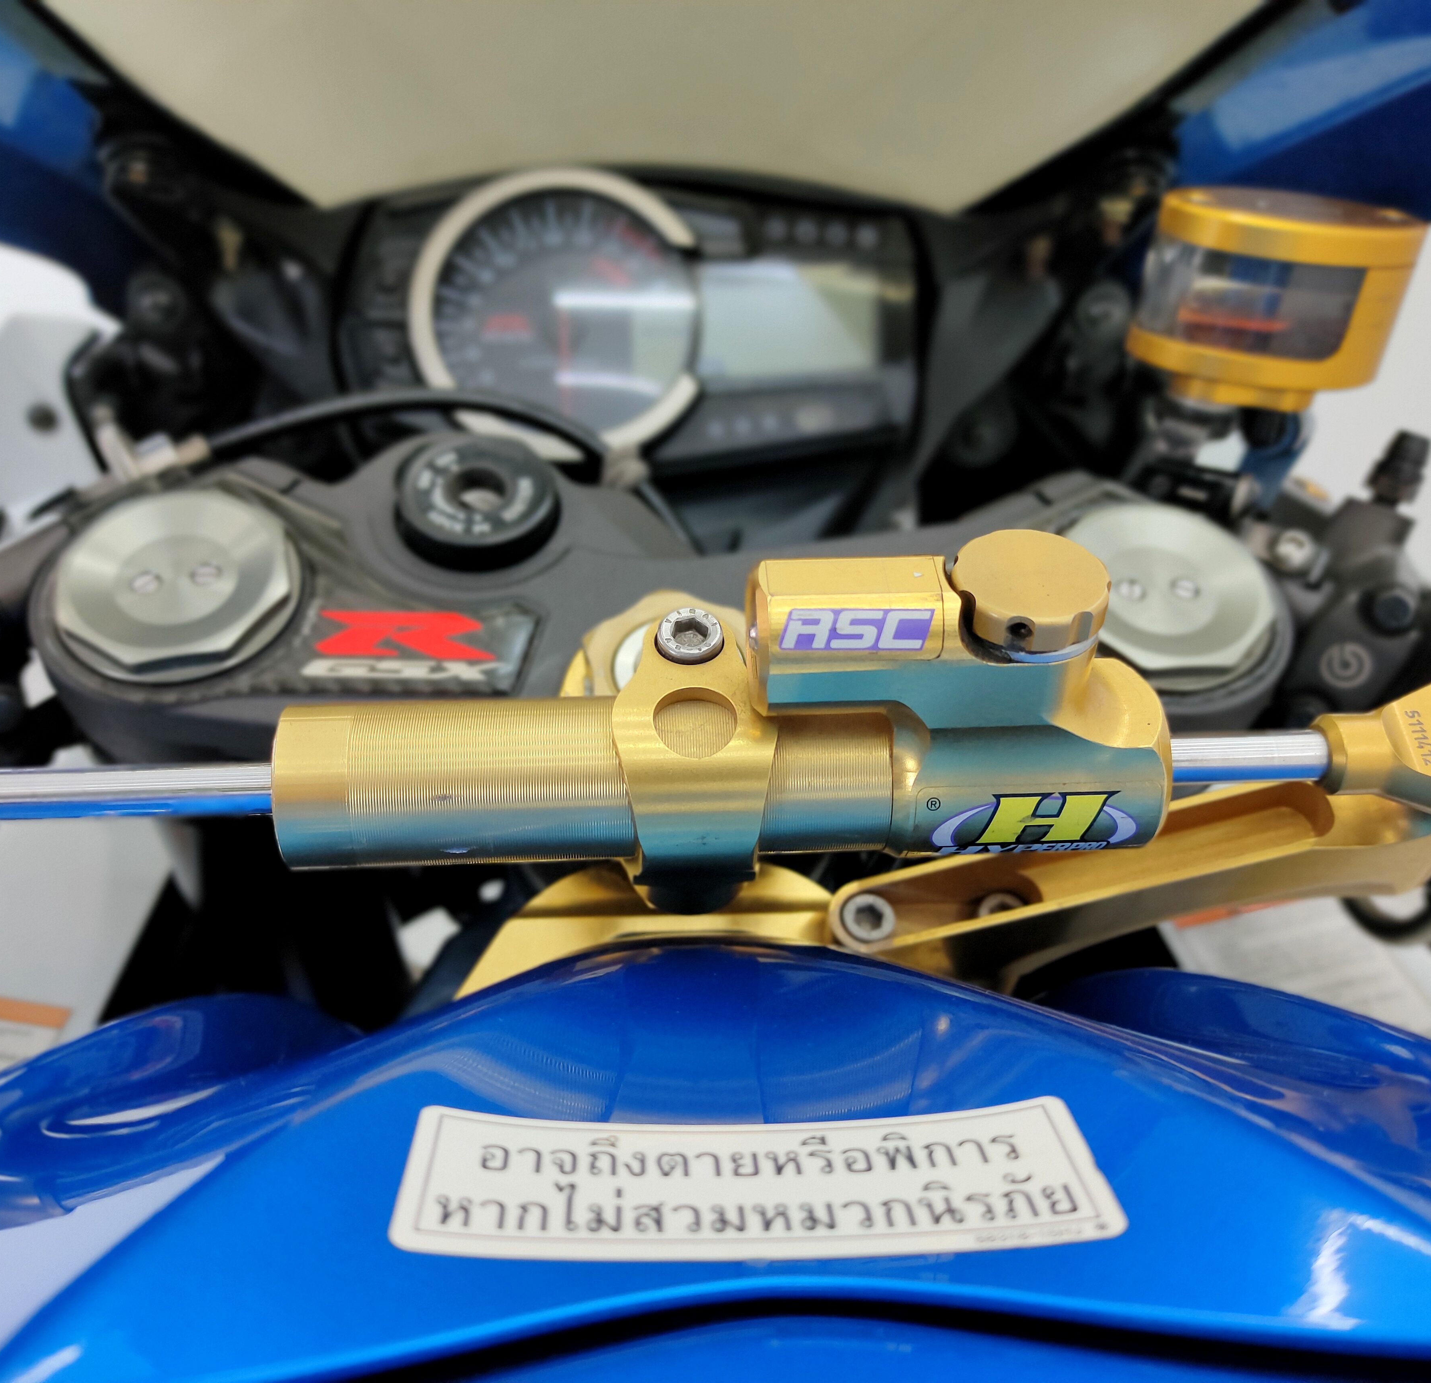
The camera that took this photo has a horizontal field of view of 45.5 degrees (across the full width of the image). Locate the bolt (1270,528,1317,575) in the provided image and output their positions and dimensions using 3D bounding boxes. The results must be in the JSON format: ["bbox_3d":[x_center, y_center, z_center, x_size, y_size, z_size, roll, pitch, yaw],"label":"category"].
[{"bbox_3d":[0.137,-0.033,0.403,0.011,0.011,0.009,0,-15,15],"label":"bolt"}]

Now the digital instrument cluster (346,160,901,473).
[{"bbox_3d":[-0.030,-0.113,0.555,0.180,0.098,0.050,0,-6,-5],"label":"digital instrument cluster"}]

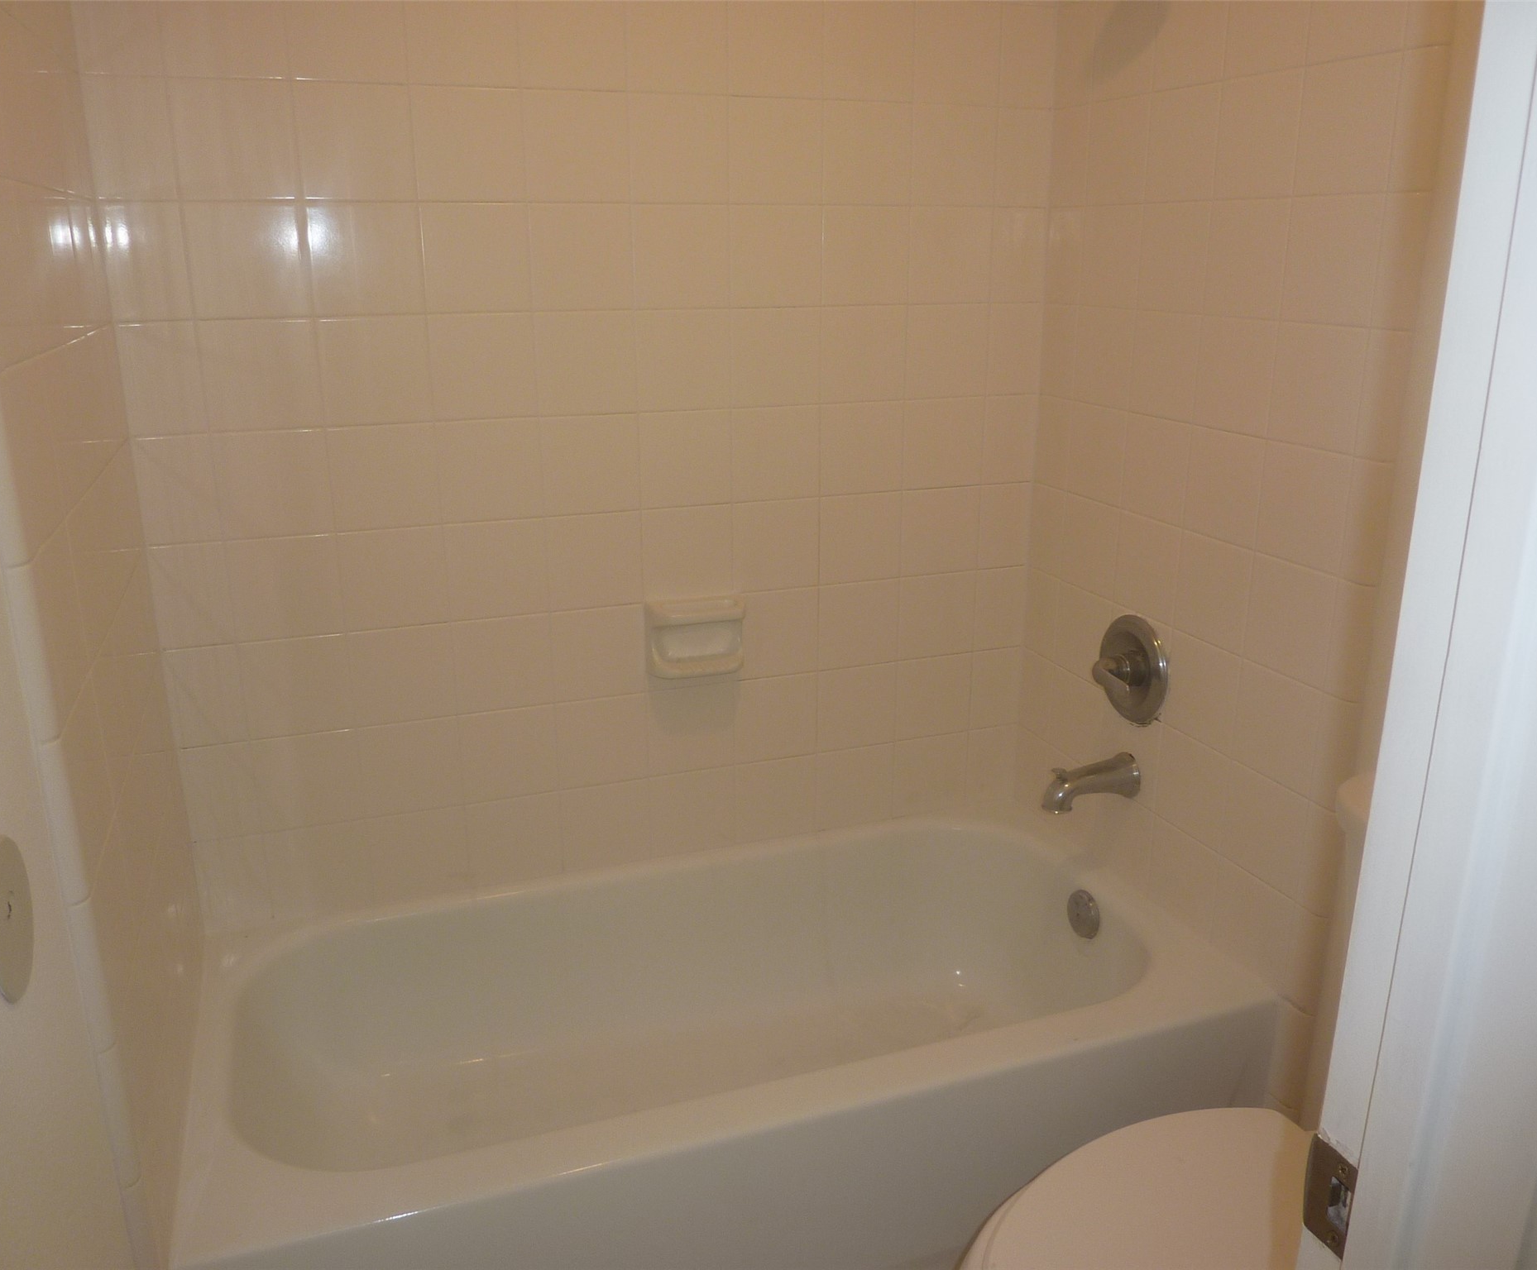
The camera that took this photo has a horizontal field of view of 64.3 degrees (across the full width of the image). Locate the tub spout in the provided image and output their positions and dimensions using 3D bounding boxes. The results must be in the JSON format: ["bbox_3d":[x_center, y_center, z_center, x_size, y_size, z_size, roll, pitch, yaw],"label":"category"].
[{"bbox_3d":[0.520,0.239,1.990,0.156,0.074,0.073,-6,18,-19],"label":"tub spout"}]

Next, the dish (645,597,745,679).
[{"bbox_3d":[-0.120,0.007,2.028,0.156,0.120,0.057,-6,18,-19],"label":"dish"}]

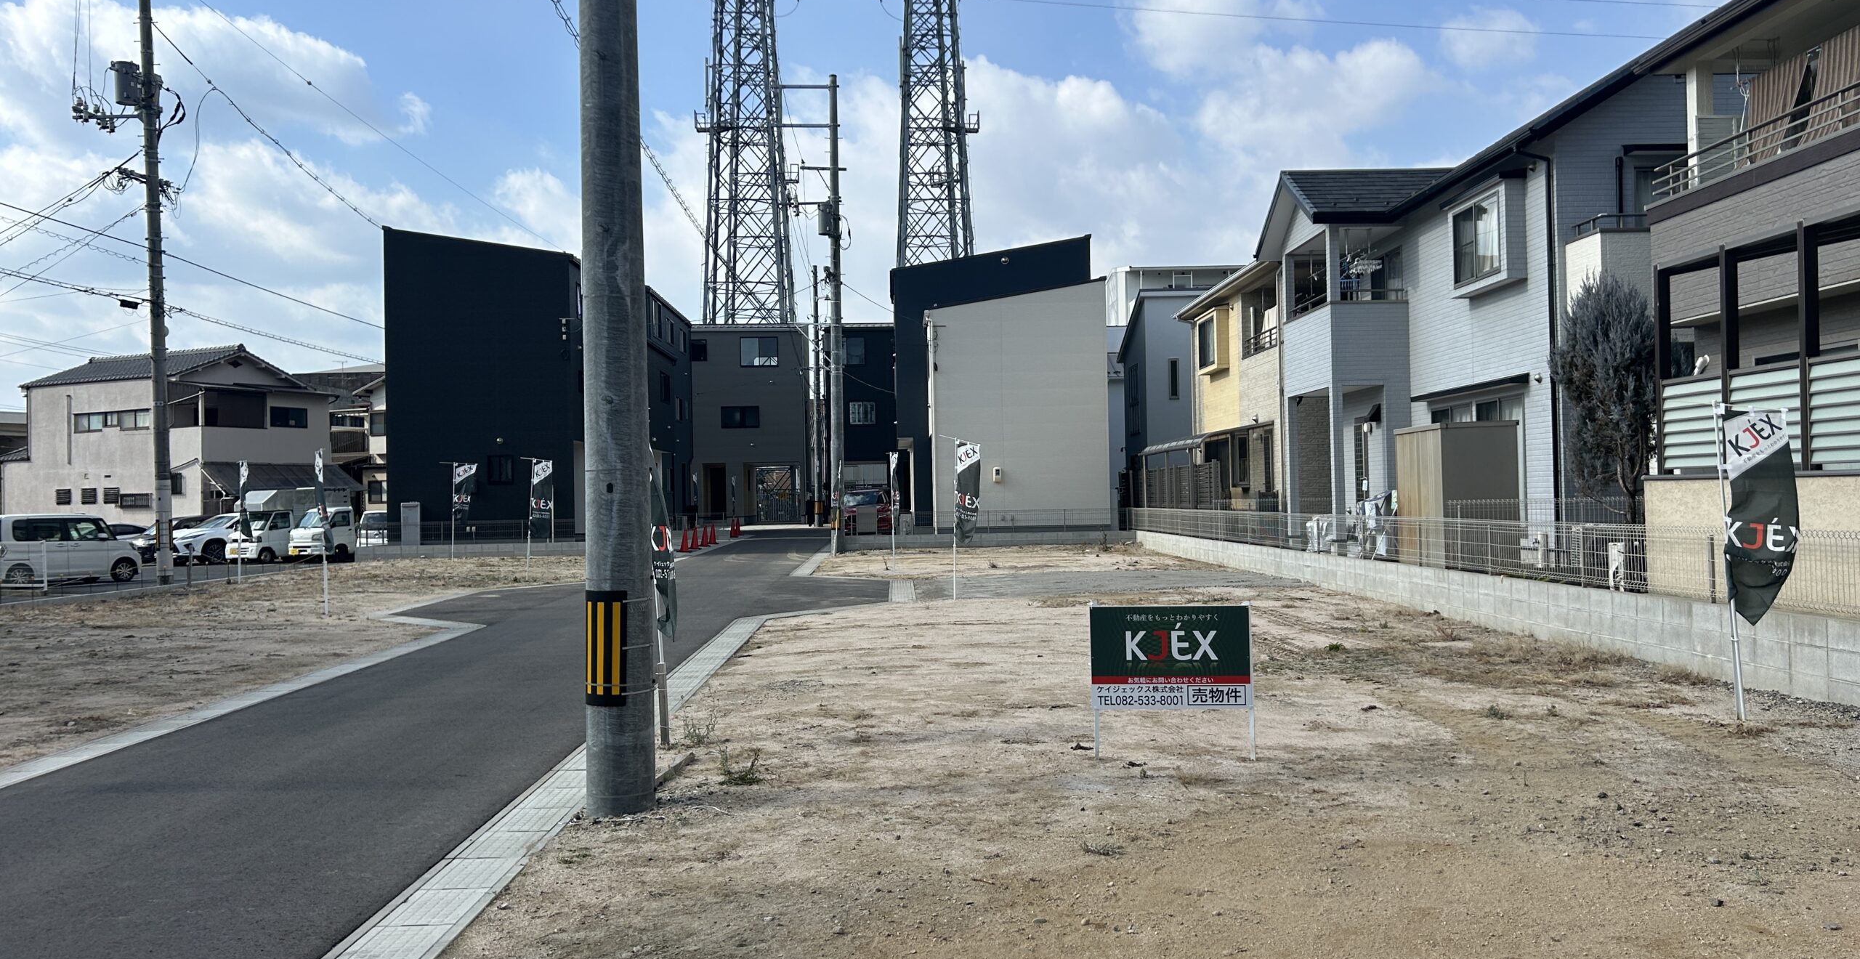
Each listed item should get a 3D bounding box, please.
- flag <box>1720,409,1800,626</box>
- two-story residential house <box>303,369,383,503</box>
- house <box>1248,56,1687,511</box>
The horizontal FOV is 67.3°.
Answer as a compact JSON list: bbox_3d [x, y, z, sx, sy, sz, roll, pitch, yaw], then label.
[{"bbox_3d":[5.286,0.236,8.900,0.500,1.400,0.150,-1,-1,14],"label":"flag"},{"bbox_3d":[-24.200,-0.846,61.500,9.000,7.800,8.500,-1,-1,24],"label":"two-story residential house"},{"bbox_3d":[10.847,-2.445,21.836,8.000,7.400,11.300,-1,-1,-2],"label":"house"}]

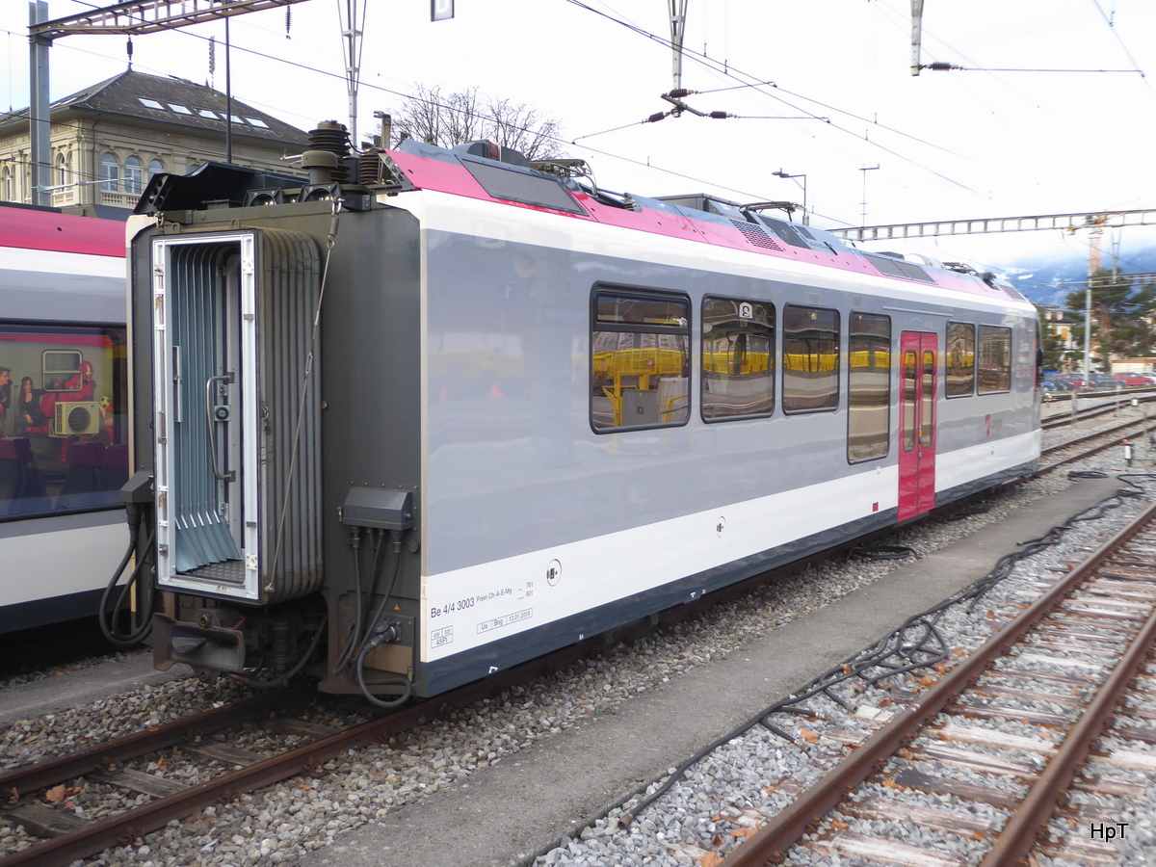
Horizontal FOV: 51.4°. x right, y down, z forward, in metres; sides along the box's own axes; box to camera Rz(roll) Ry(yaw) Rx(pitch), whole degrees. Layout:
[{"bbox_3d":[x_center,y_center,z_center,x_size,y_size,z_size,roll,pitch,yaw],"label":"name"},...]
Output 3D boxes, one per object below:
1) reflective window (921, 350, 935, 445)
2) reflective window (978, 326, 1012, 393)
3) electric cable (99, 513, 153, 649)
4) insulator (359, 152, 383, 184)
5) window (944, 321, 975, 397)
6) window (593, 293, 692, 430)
[{"bbox_3d":[4.650,-0.465,15.990,0.060,1.279,0.506,2,4,32],"label":"reflective window"},{"bbox_3d":[6.645,-1.163,19.171,0.060,1.062,2.280,2,4,32],"label":"reflective window"},{"bbox_3d":[-2.999,0.987,8.158,0.260,0.940,0.330,2,4,32],"label":"electric cable"},{"bbox_3d":[-1.306,-1.667,7.565,0.145,0.206,0.145,0,4,0],"label":"insulator"},{"bbox_3d":[5.512,-1.052,17.345,0.060,1.053,1.586,2,4,32],"label":"window"},{"bbox_3d":[0.502,-0.568,9.271,0.060,1.037,1.601,2,4,32],"label":"window"}]

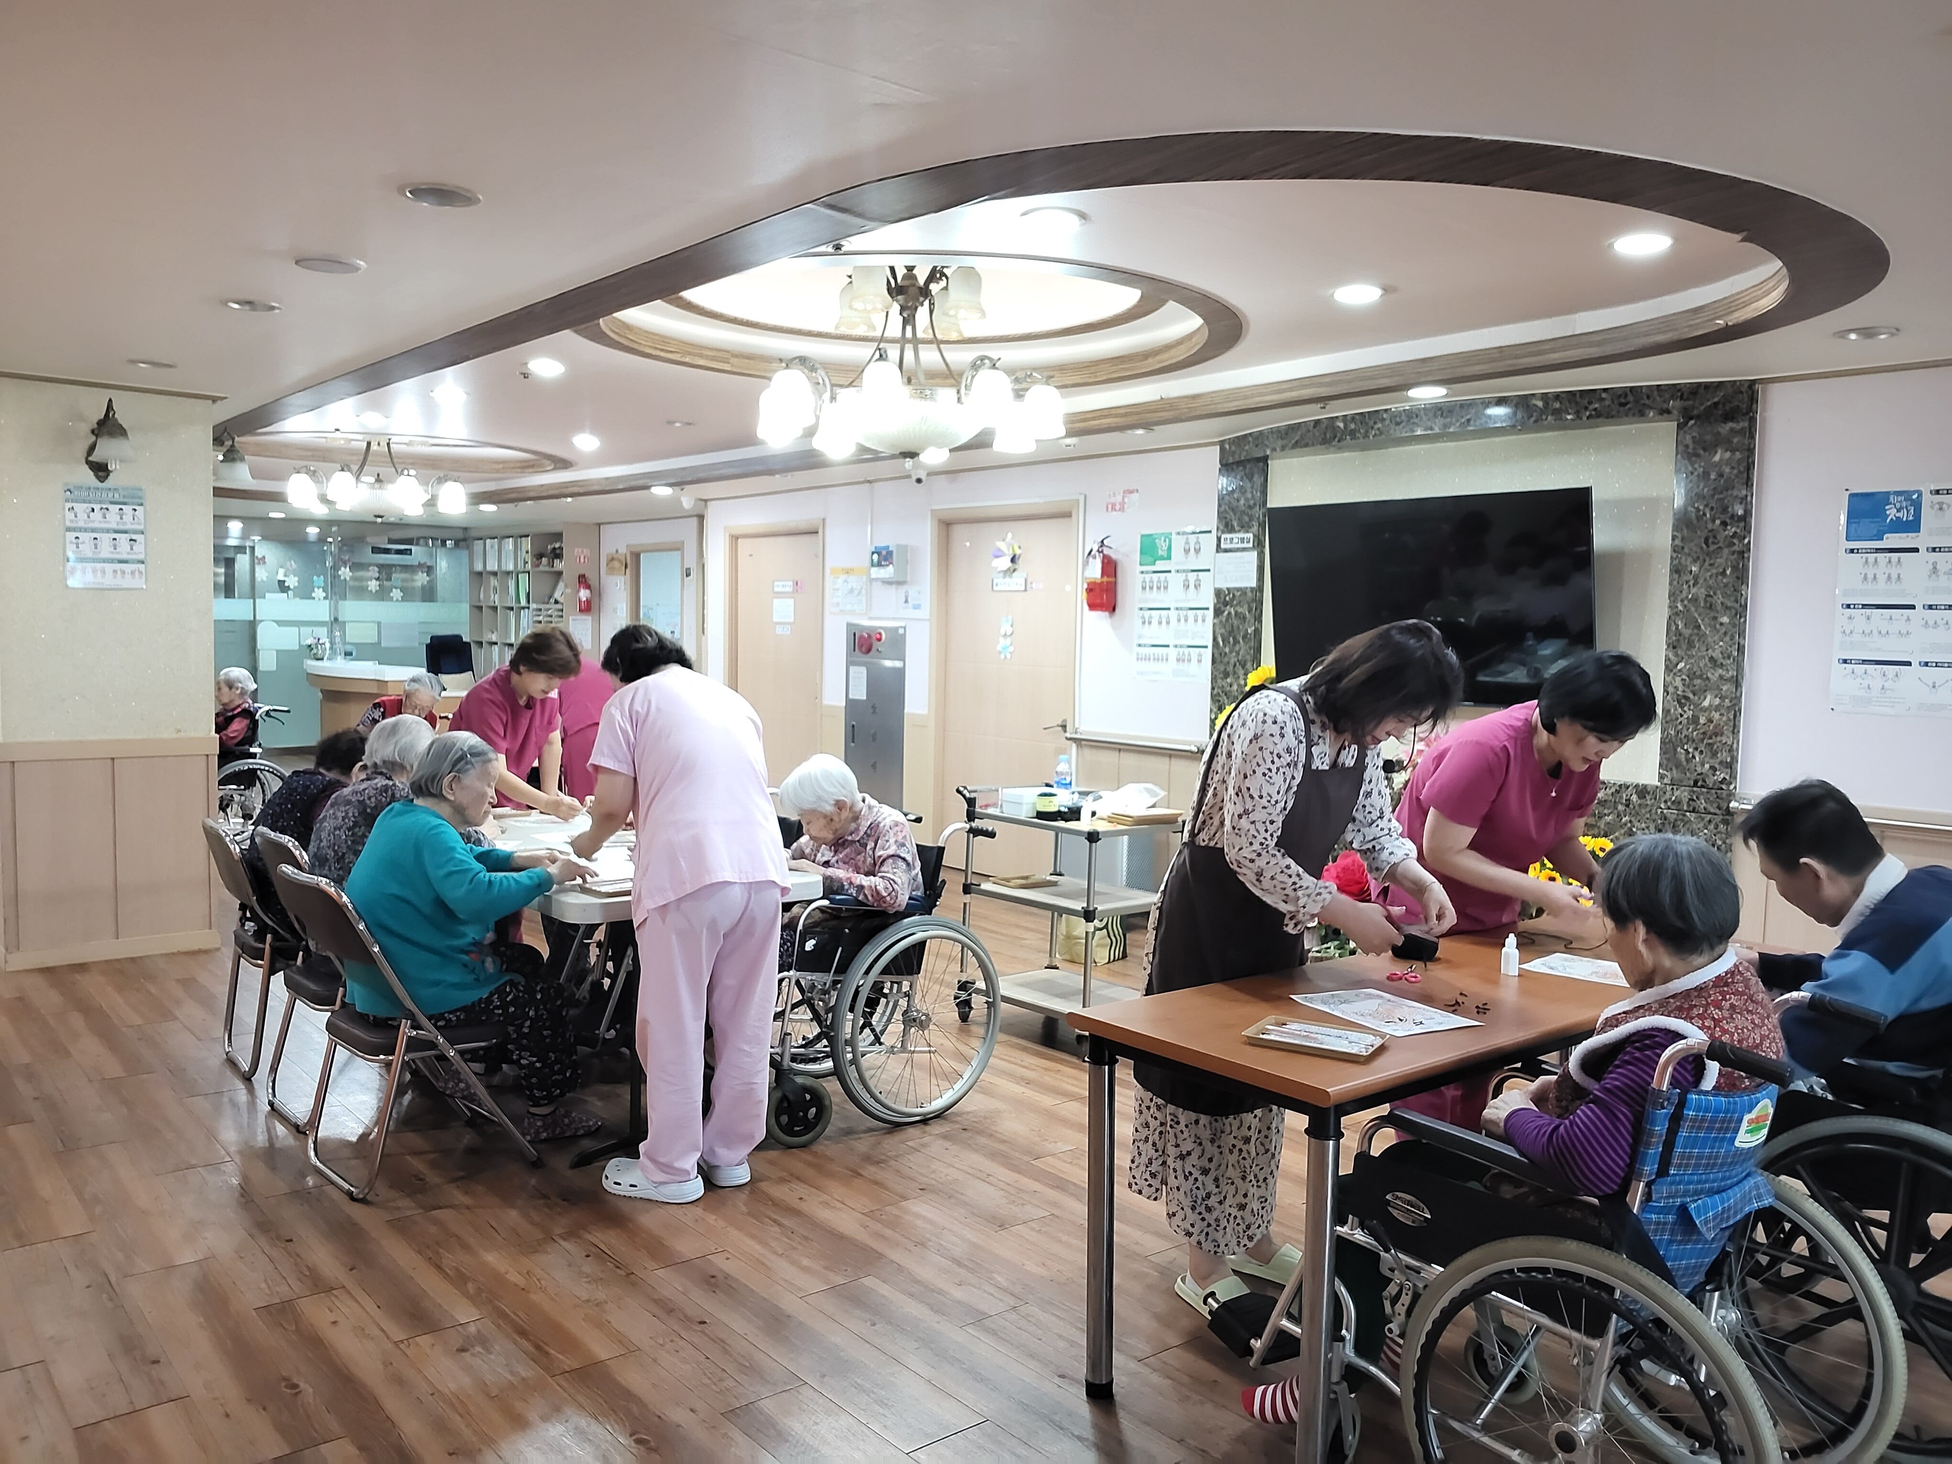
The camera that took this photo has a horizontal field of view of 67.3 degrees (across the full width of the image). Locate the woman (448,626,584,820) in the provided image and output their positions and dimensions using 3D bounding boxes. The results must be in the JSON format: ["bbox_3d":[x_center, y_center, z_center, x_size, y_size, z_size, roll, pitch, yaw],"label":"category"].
[{"bbox_3d":[-1.744,0.308,5.596,0.500,1.440,0.620,-3,5,-45],"label":"woman"}]

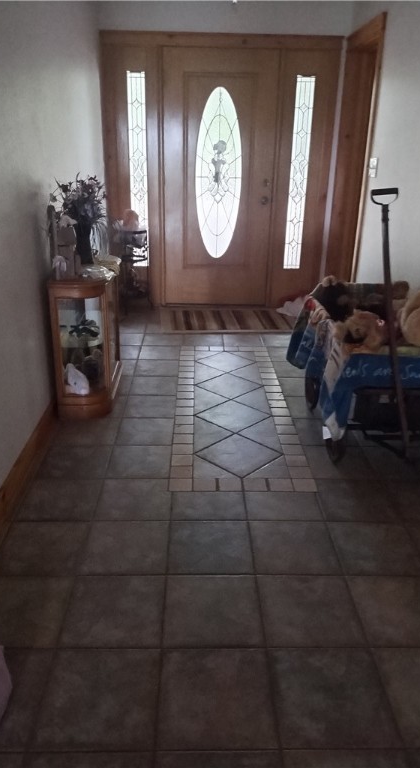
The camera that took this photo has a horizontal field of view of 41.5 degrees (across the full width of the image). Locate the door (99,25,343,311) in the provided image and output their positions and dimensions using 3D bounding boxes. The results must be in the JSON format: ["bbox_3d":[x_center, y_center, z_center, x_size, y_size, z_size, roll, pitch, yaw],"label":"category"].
[{"bbox_3d":[0.083,-1.723,4.744,1.897,2.171,0.122,0,23,-1],"label":"door"}]

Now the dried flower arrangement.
[{"bbox_3d":[-0.698,-0.877,2.982,0.298,0.477,0.289,0,23,-1],"label":"dried flower arrangement"}]

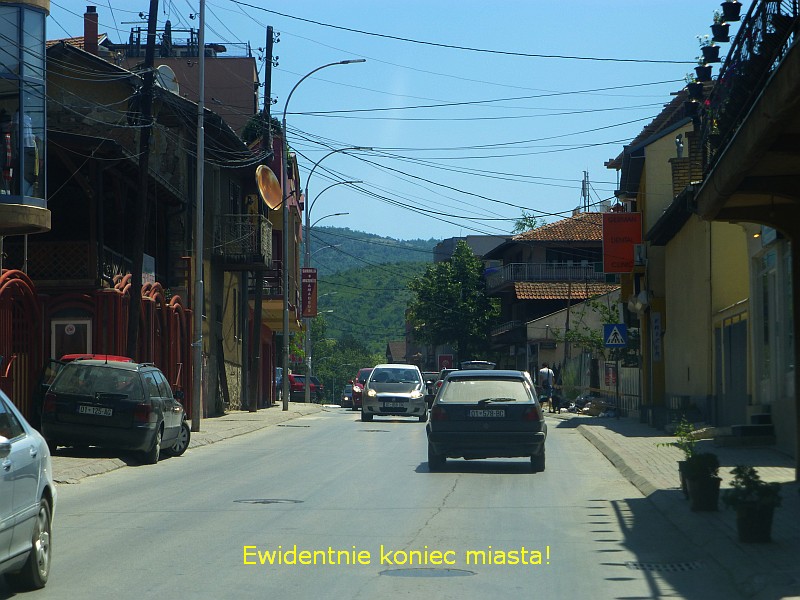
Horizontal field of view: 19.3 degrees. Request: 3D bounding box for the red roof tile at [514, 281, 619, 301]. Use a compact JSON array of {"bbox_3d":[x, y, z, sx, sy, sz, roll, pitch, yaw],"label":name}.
[{"bbox_3d":[8.292,-0.453,116.000,5.500,0.950,1.500,0,-1,-2],"label":"red roof tile"}]

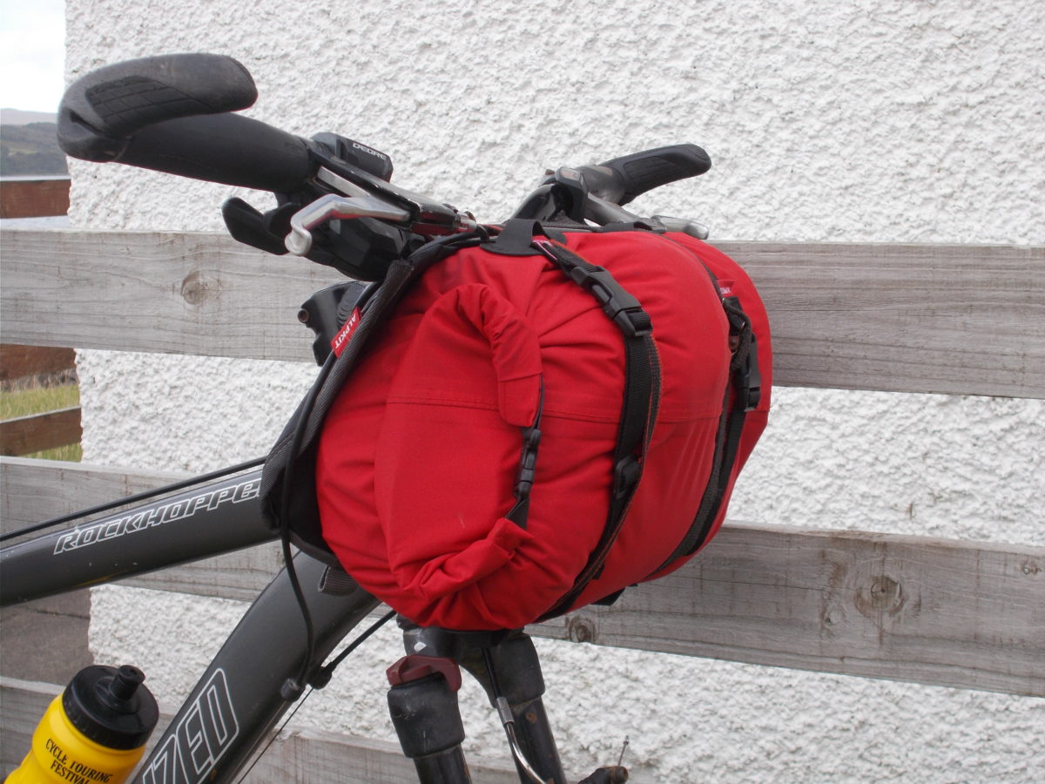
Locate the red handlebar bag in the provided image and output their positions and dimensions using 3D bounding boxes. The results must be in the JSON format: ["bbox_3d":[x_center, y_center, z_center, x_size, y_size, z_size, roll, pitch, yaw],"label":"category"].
[{"bbox_3d":[0.022,0.017,1.055,0.220,0.230,0.360,3,8,28],"label":"red handlebar bag"}]

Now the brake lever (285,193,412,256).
[{"bbox_3d":[-0.090,-0.082,0.845,0.036,0.021,0.113,35,22,11],"label":"brake lever"}]

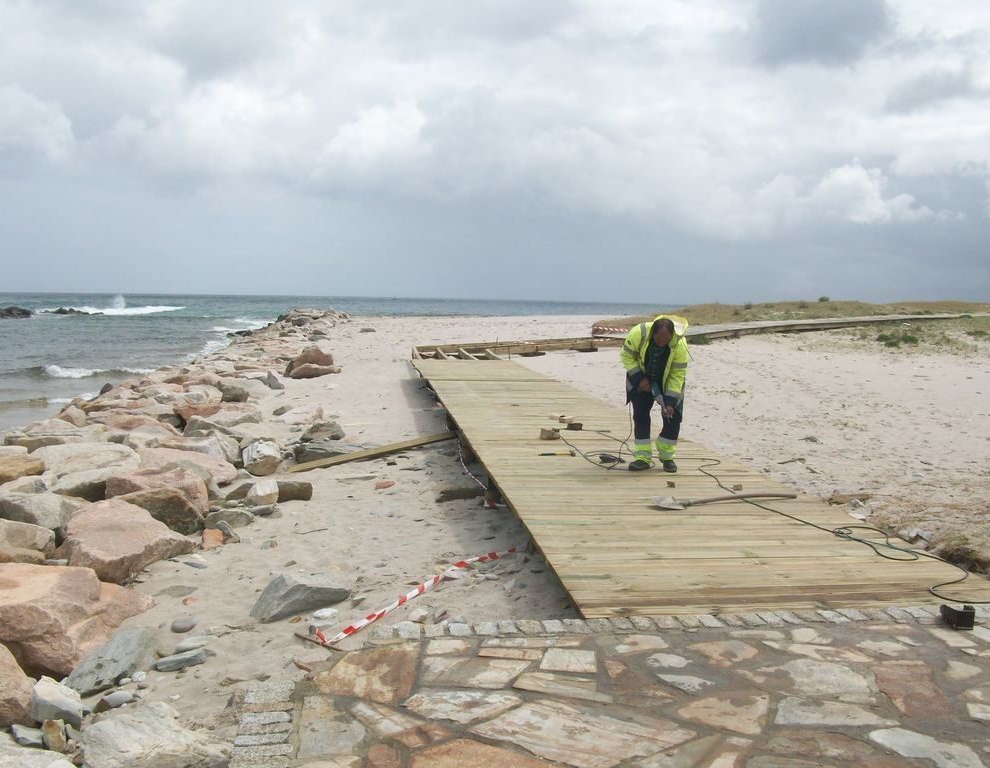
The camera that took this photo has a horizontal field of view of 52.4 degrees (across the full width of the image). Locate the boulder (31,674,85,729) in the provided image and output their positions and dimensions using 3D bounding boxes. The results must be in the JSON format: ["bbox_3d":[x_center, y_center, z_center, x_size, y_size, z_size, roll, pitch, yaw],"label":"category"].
[{"bbox_3d":[-1.798,1.300,4.181,0.190,0.165,0.170,3,5,20],"label":"boulder"}]

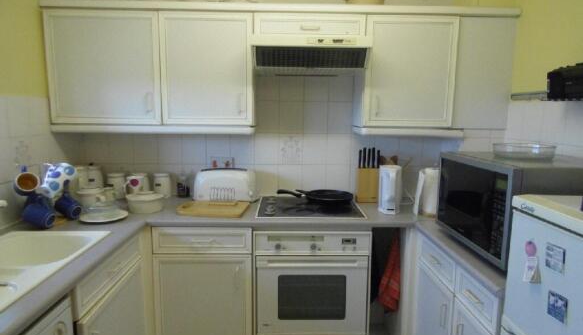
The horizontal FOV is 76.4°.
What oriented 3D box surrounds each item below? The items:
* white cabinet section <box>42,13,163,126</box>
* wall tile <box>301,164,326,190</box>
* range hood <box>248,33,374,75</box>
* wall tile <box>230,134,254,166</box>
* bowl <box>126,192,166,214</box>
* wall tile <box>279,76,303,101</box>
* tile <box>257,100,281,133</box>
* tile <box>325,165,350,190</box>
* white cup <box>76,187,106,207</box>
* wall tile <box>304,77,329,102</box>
[{"bbox_3d":[-1.004,-0.549,2.139,0.600,0.592,0.312,0,7,-1],"label":"white cabinet section"},{"bbox_3d":[0.148,0.085,2.388,0.153,0.200,0.010,0,8,-1],"label":"wall tile"},{"bbox_3d":[0.098,-0.608,2.060,0.602,0.145,0.460,1,6,0],"label":"range hood"},{"bbox_3d":[-0.309,-0.114,2.347,0.151,0.200,0.010,1,6,0],"label":"wall tile"},{"bbox_3d":[-0.808,0.186,2.048,0.203,0.093,0.203,0,9,-1],"label":"bowl"},{"bbox_3d":[0.004,-0.511,2.322,0.152,0.192,0.010,0,8,-1],"label":"wall tile"},{"bbox_3d":[-0.151,-0.310,2.326,0.151,0.200,0.010,1,6,0],"label":"tile"},{"bbox_3d":[0.302,0.086,2.390,0.153,0.200,0.010,0,8,-1],"label":"tile"},{"bbox_3d":[-1.123,0.181,2.083,0.143,0.087,0.118,9,12,43],"label":"white cup"},{"bbox_3d":[0.155,-0.515,2.308,0.153,0.200,0.010,0,8,-1],"label":"wall tile"}]

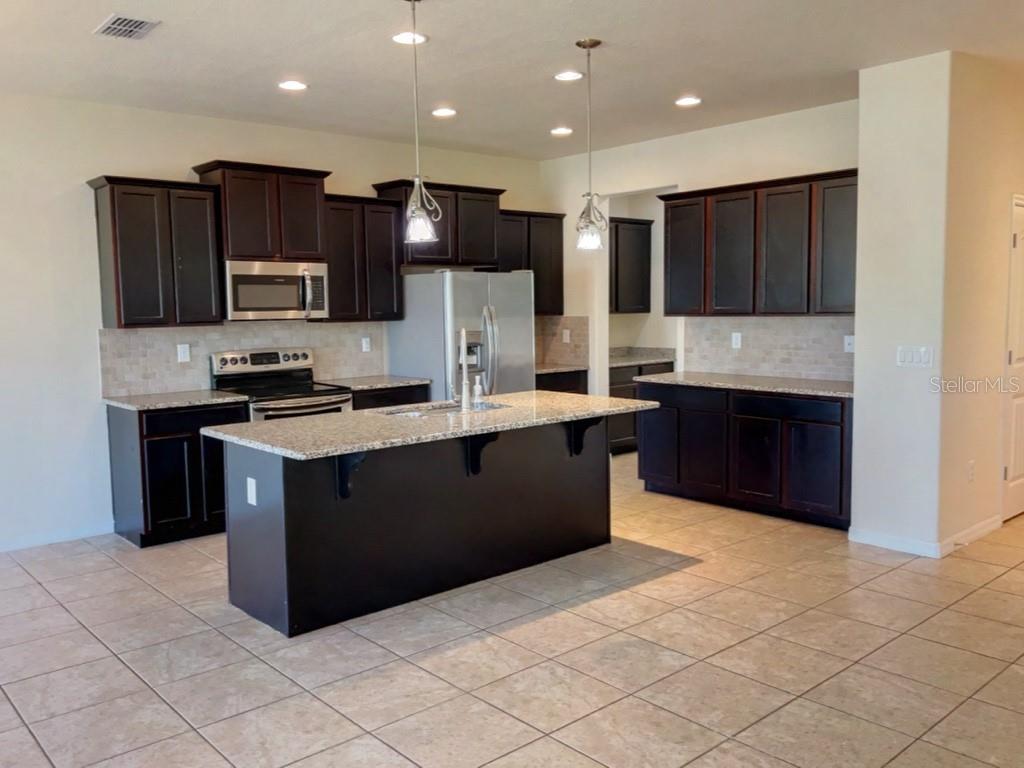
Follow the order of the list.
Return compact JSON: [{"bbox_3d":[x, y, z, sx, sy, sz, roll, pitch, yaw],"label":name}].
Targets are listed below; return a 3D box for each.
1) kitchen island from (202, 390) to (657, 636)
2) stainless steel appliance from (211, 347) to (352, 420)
[{"bbox_3d":[-0.319,0.619,4.686,2.360,0.914,1.090,-5,7,-42],"label":"kitchen island"},{"bbox_3d":[-1.642,0.359,6.200,0.763,1.172,0.680,-6,7,-41],"label":"stainless steel appliance"}]

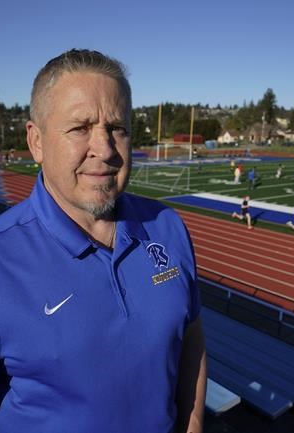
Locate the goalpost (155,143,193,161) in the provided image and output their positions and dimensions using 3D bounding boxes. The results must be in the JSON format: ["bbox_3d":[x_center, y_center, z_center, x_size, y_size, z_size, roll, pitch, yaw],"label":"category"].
[{"bbox_3d":[4.387,-11.255,76.555,7.500,2.500,1.800,-8,14,-37],"label":"goalpost"}]

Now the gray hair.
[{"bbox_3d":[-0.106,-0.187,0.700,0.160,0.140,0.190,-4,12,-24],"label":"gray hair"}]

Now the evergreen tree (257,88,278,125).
[{"bbox_3d":[48.677,-42.740,175.016,8.887,17.287,8.887,4,11,15],"label":"evergreen tree"}]

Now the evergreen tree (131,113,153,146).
[{"bbox_3d":[-1.588,-25.069,125.007,6.348,9.621,6.348,1,11,-1],"label":"evergreen tree"}]

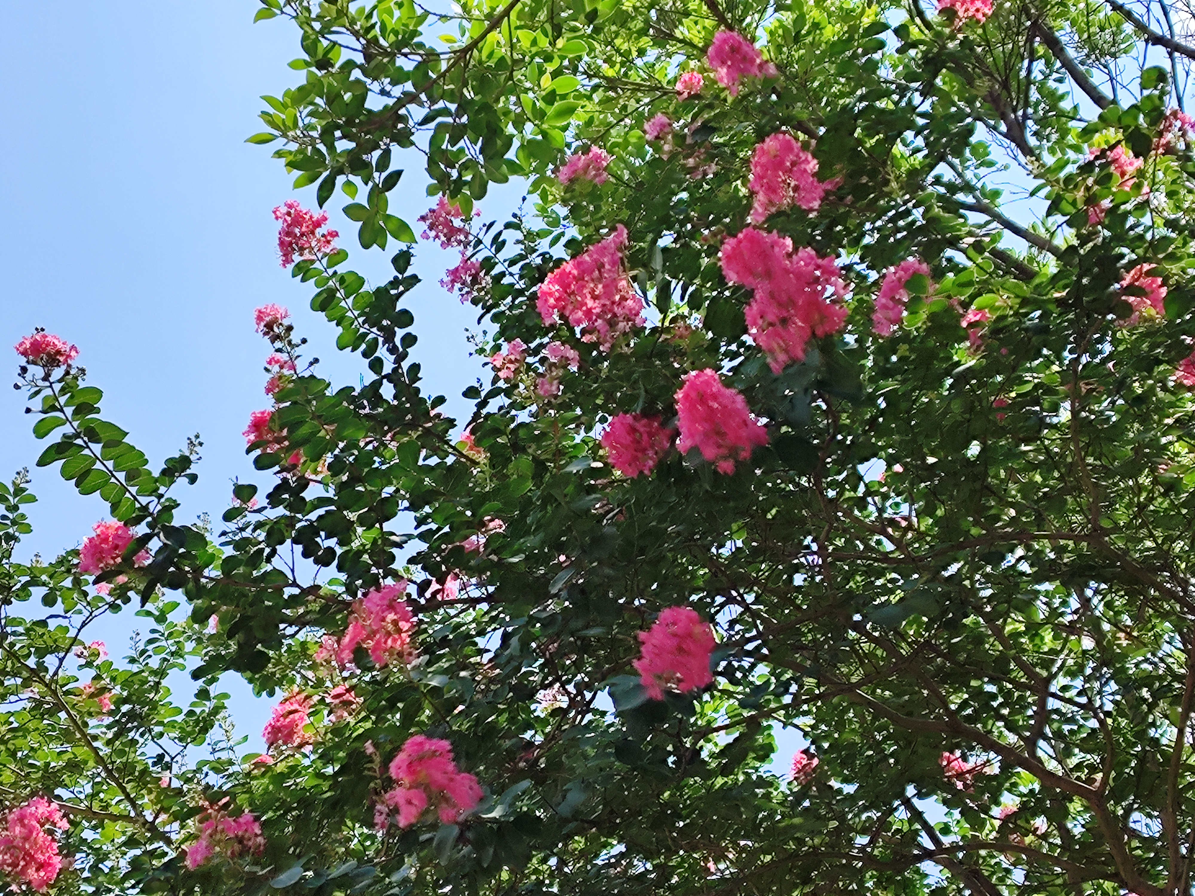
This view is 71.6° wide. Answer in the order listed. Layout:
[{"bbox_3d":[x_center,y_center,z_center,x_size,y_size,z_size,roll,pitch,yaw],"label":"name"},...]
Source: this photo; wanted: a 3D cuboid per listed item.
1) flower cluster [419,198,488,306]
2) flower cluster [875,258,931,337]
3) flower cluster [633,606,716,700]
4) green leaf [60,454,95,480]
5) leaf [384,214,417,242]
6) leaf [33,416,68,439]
[{"bbox_3d":[-0.409,-0.559,2.350,0.196,0.290,0.194,0,-32,0],"label":"flower cluster"},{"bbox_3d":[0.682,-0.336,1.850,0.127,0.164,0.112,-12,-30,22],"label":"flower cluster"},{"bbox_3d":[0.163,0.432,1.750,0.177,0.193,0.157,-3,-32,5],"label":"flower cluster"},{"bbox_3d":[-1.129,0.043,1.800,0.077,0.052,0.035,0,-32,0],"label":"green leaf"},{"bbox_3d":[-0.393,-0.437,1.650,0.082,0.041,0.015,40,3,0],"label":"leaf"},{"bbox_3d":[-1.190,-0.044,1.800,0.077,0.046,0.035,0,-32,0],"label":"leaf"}]

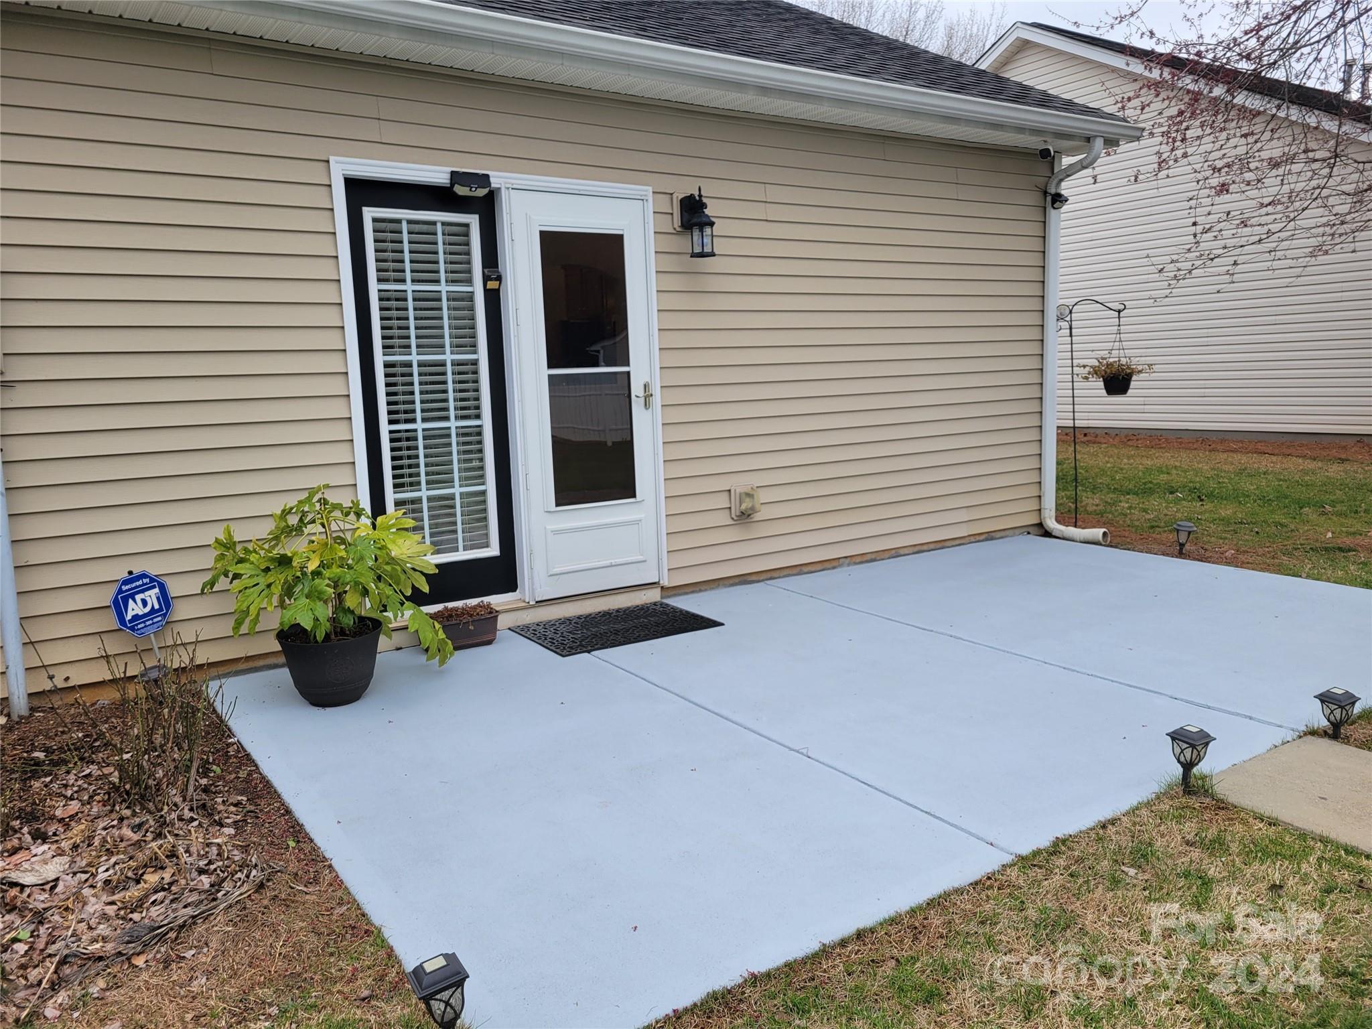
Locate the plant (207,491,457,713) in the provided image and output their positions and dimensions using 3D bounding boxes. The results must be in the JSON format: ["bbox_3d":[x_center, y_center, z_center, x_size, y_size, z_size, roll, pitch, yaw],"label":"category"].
[{"bbox_3d":[-1.433,0.318,4.157,0.980,0.880,0.840,-5,9,-19],"label":"plant"}]

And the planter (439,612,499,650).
[{"bbox_3d":[-1.098,0.560,4.931,0.390,0.145,0.190,-7,10,-33],"label":"planter"}]

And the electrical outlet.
[{"bbox_3d":[0.344,-0.071,5.959,0.170,0.190,0.090,-7,10,-33],"label":"electrical outlet"}]

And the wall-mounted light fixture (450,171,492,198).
[{"bbox_3d":[-0.999,-1.550,4.854,0.185,0.118,0.065,-7,10,-33],"label":"wall-mounted light fixture"}]

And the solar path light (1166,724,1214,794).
[{"bbox_3d":[1.528,0.743,3.131,0.102,0.210,0.102,-6,9,-25],"label":"solar path light"}]

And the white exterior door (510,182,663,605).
[{"bbox_3d":[-0.501,-0.605,5.360,0.780,2.060,0.060,-7,10,-33],"label":"white exterior door"}]

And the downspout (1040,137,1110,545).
[{"bbox_3d":[2.747,-1.171,7.194,0.100,2.750,0.510,-7,10,-33],"label":"downspout"}]

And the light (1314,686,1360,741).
[{"bbox_3d":[2.199,0.670,3.472,0.103,0.178,0.103,-6,9,-25],"label":"light"}]

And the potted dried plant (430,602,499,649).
[{"bbox_3d":[-1.098,0.539,4.928,0.390,0.190,0.190,-7,10,-33],"label":"potted dried plant"}]

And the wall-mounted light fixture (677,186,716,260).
[{"bbox_3d":[0.065,-1.560,5.491,0.145,0.365,0.185,-7,10,-33],"label":"wall-mounted light fixture"}]

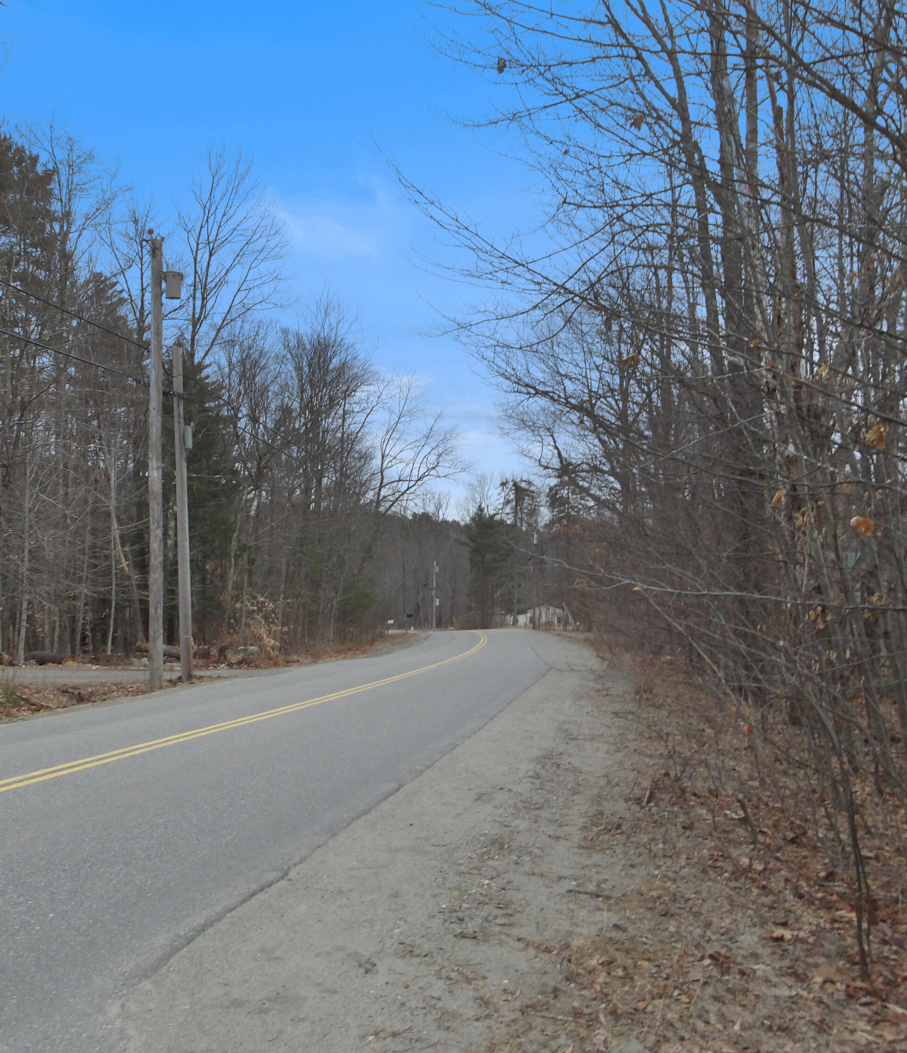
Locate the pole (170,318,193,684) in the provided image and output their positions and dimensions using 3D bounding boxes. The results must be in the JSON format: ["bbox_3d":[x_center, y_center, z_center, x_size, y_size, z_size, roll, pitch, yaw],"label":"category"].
[{"bbox_3d":[-5.770,-0.340,23.350,0.360,7.200,0.300,-2,-4,-2],"label":"pole"}]

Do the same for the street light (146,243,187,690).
[{"bbox_3d":[-5.580,-1.250,21.300,0.700,8.730,0.320,-1,-4,-2],"label":"street light"}]

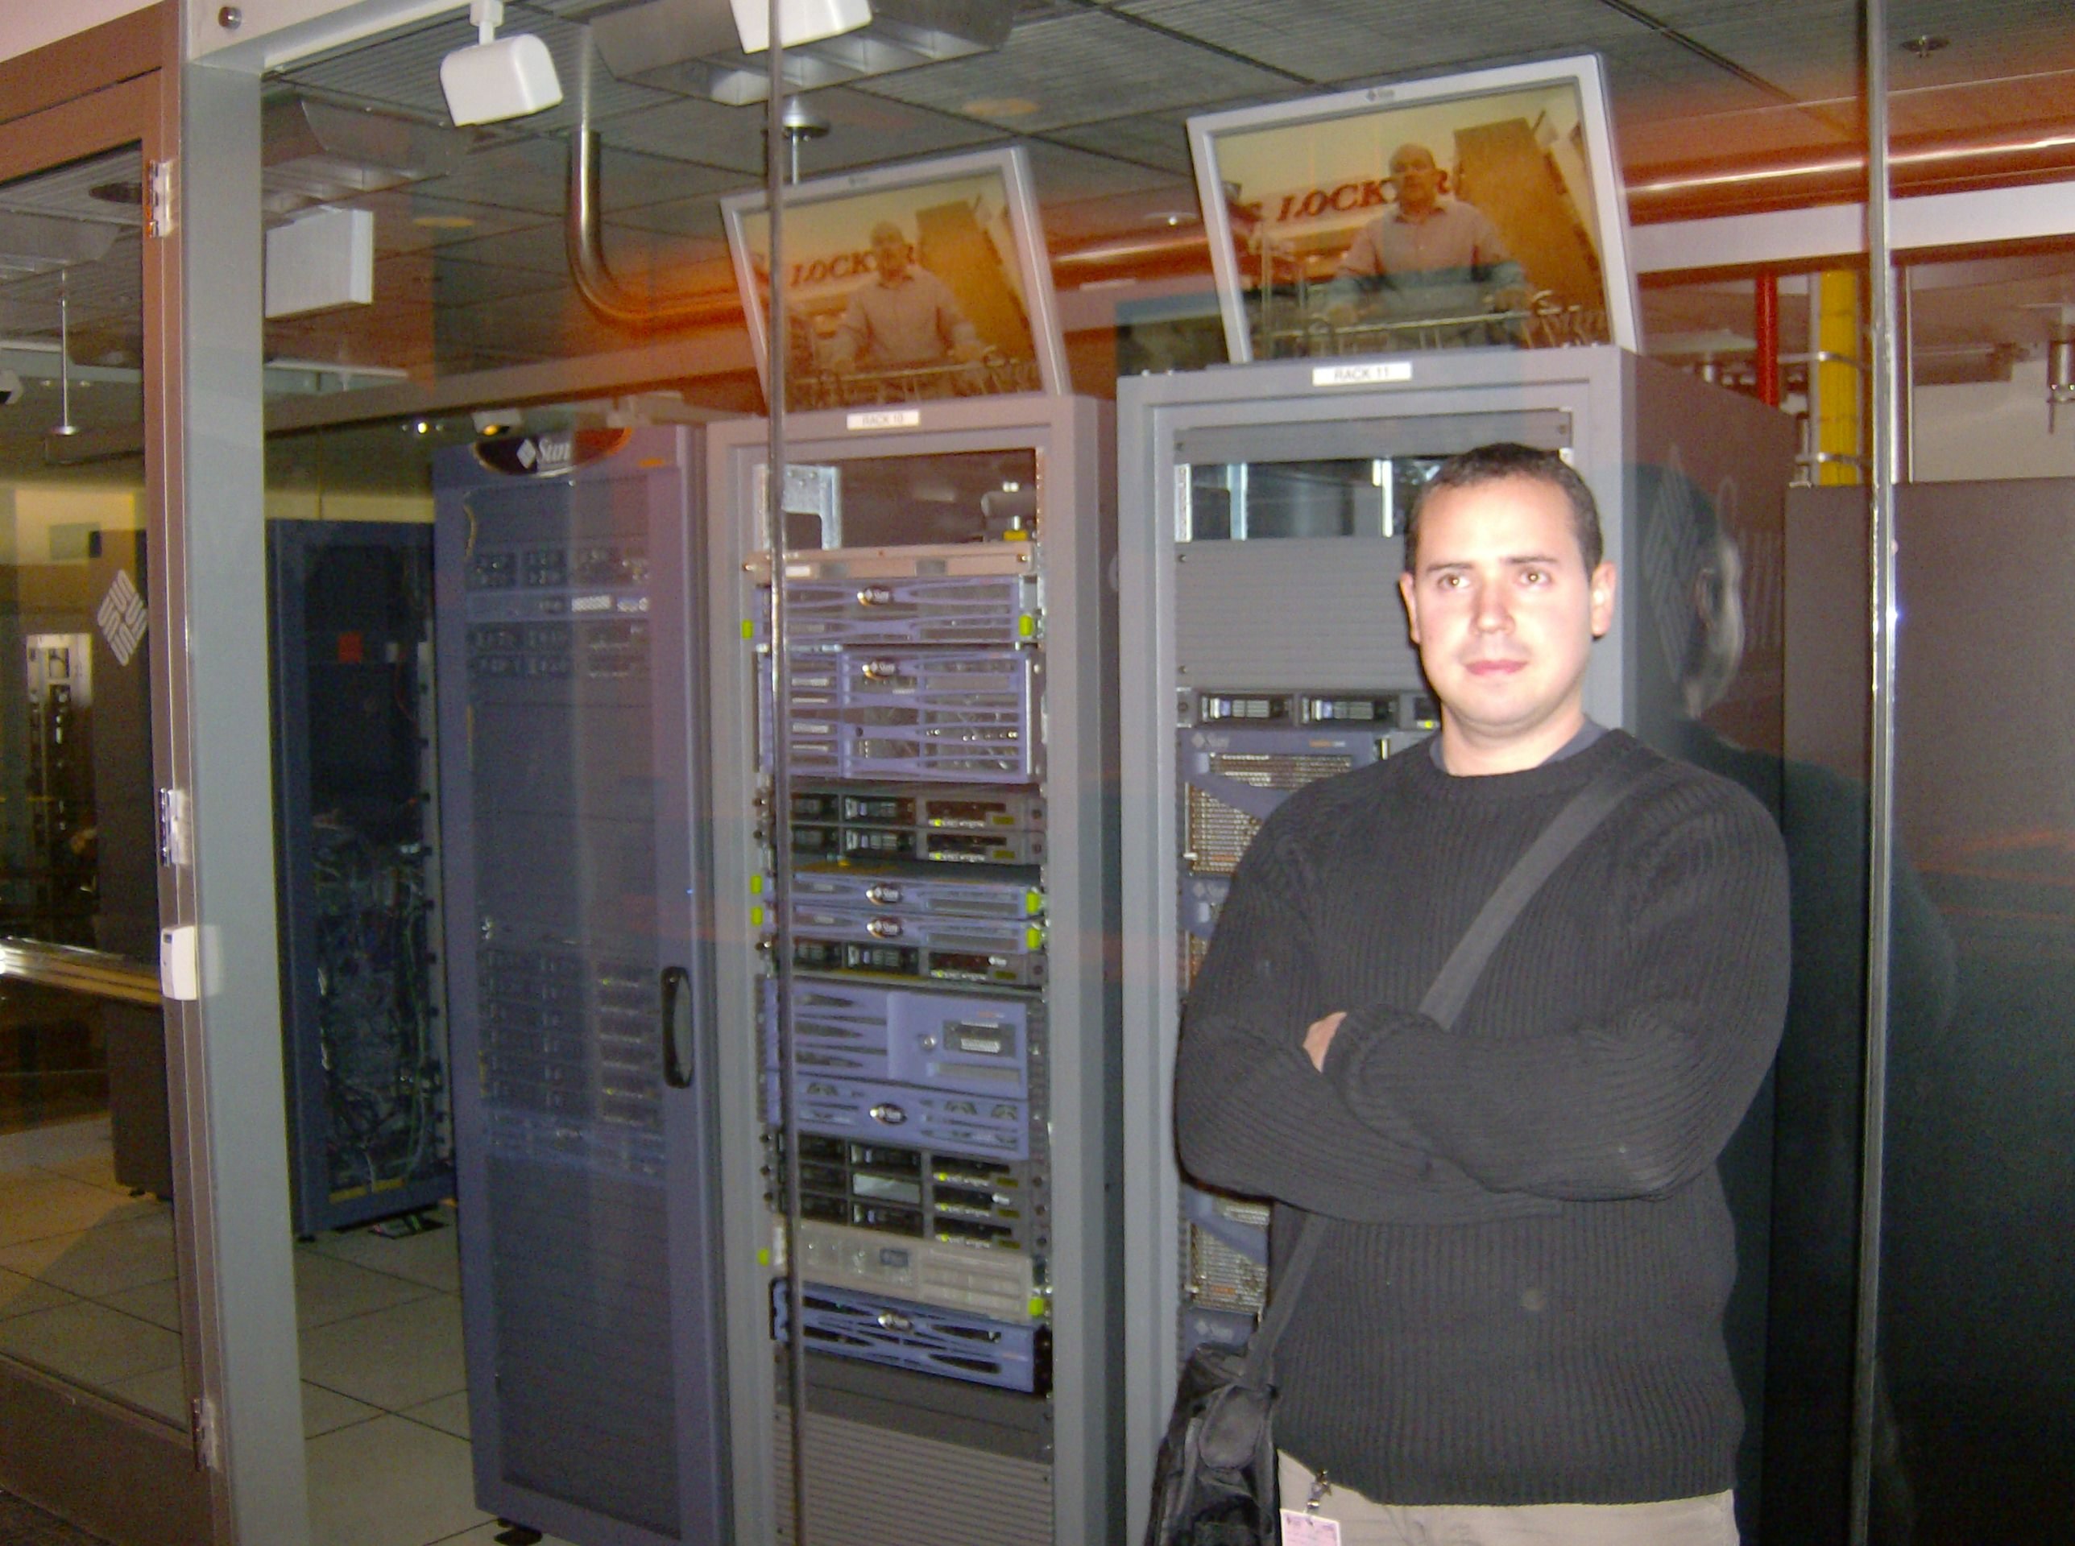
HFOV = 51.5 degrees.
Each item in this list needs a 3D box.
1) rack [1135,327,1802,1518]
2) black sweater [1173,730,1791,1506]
[{"bbox_3d":[0.625,0.449,2.958,0.610,1.910,1.020,2,5,29],"label":"rack"},{"bbox_3d":[0.382,0.281,1.850,0.520,0.640,0.330,1,4,20],"label":"black sweater"}]

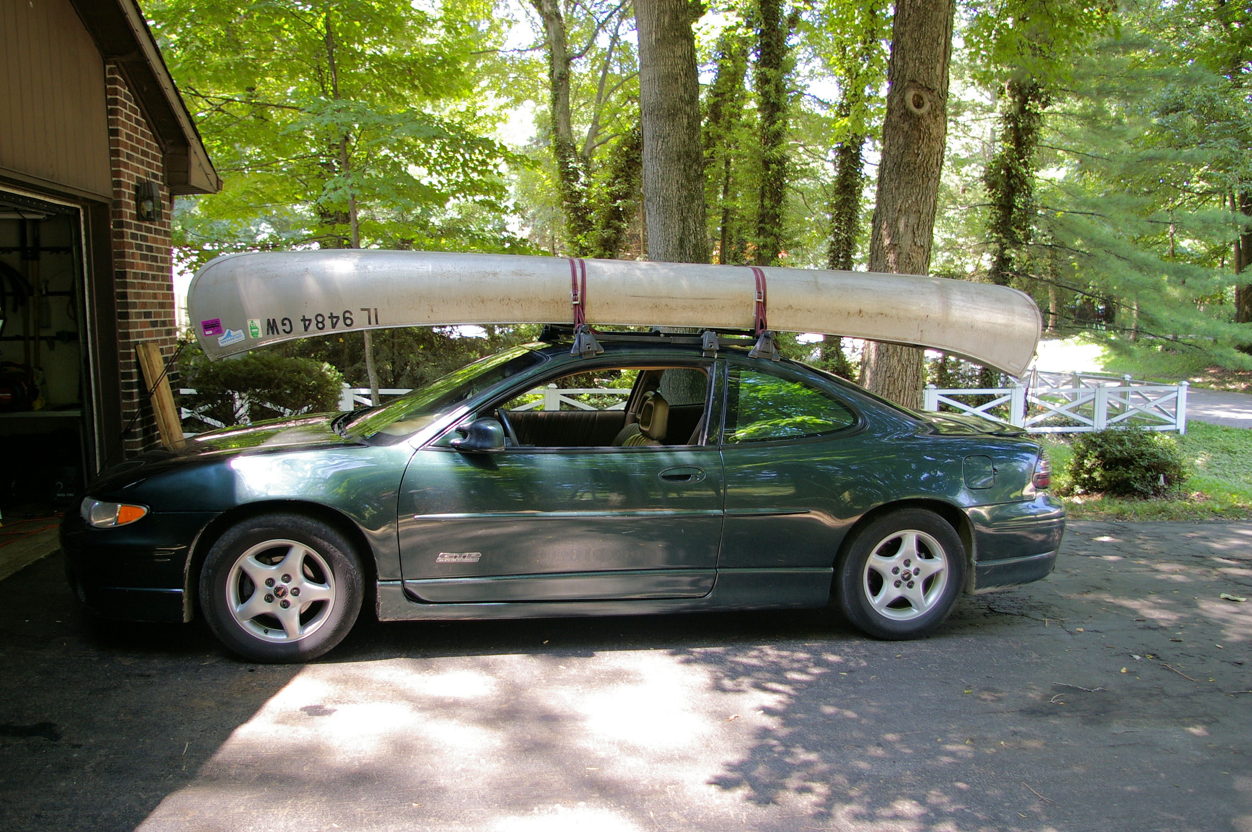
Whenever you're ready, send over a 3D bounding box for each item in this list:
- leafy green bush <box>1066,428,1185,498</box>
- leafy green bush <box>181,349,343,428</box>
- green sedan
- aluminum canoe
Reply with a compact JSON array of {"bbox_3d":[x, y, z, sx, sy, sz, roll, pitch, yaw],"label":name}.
[{"bbox_3d":[4.630,0.410,8.720,1.100,0.620,1.000,3,6,27],"label":"leafy green bush"},{"bbox_3d":[-3.800,-0.130,9.650,1.750,1.100,1.500,-2,6,-19],"label":"leafy green bush"},{"bbox_3d":[-0.161,0.281,4.989,4.980,1.400,1.860,0,6,-11],"label":"green sedan"},{"bbox_3d":[0.134,-0.531,4.959,4.580,0.580,0.900,0,6,-11],"label":"aluminum canoe"}]

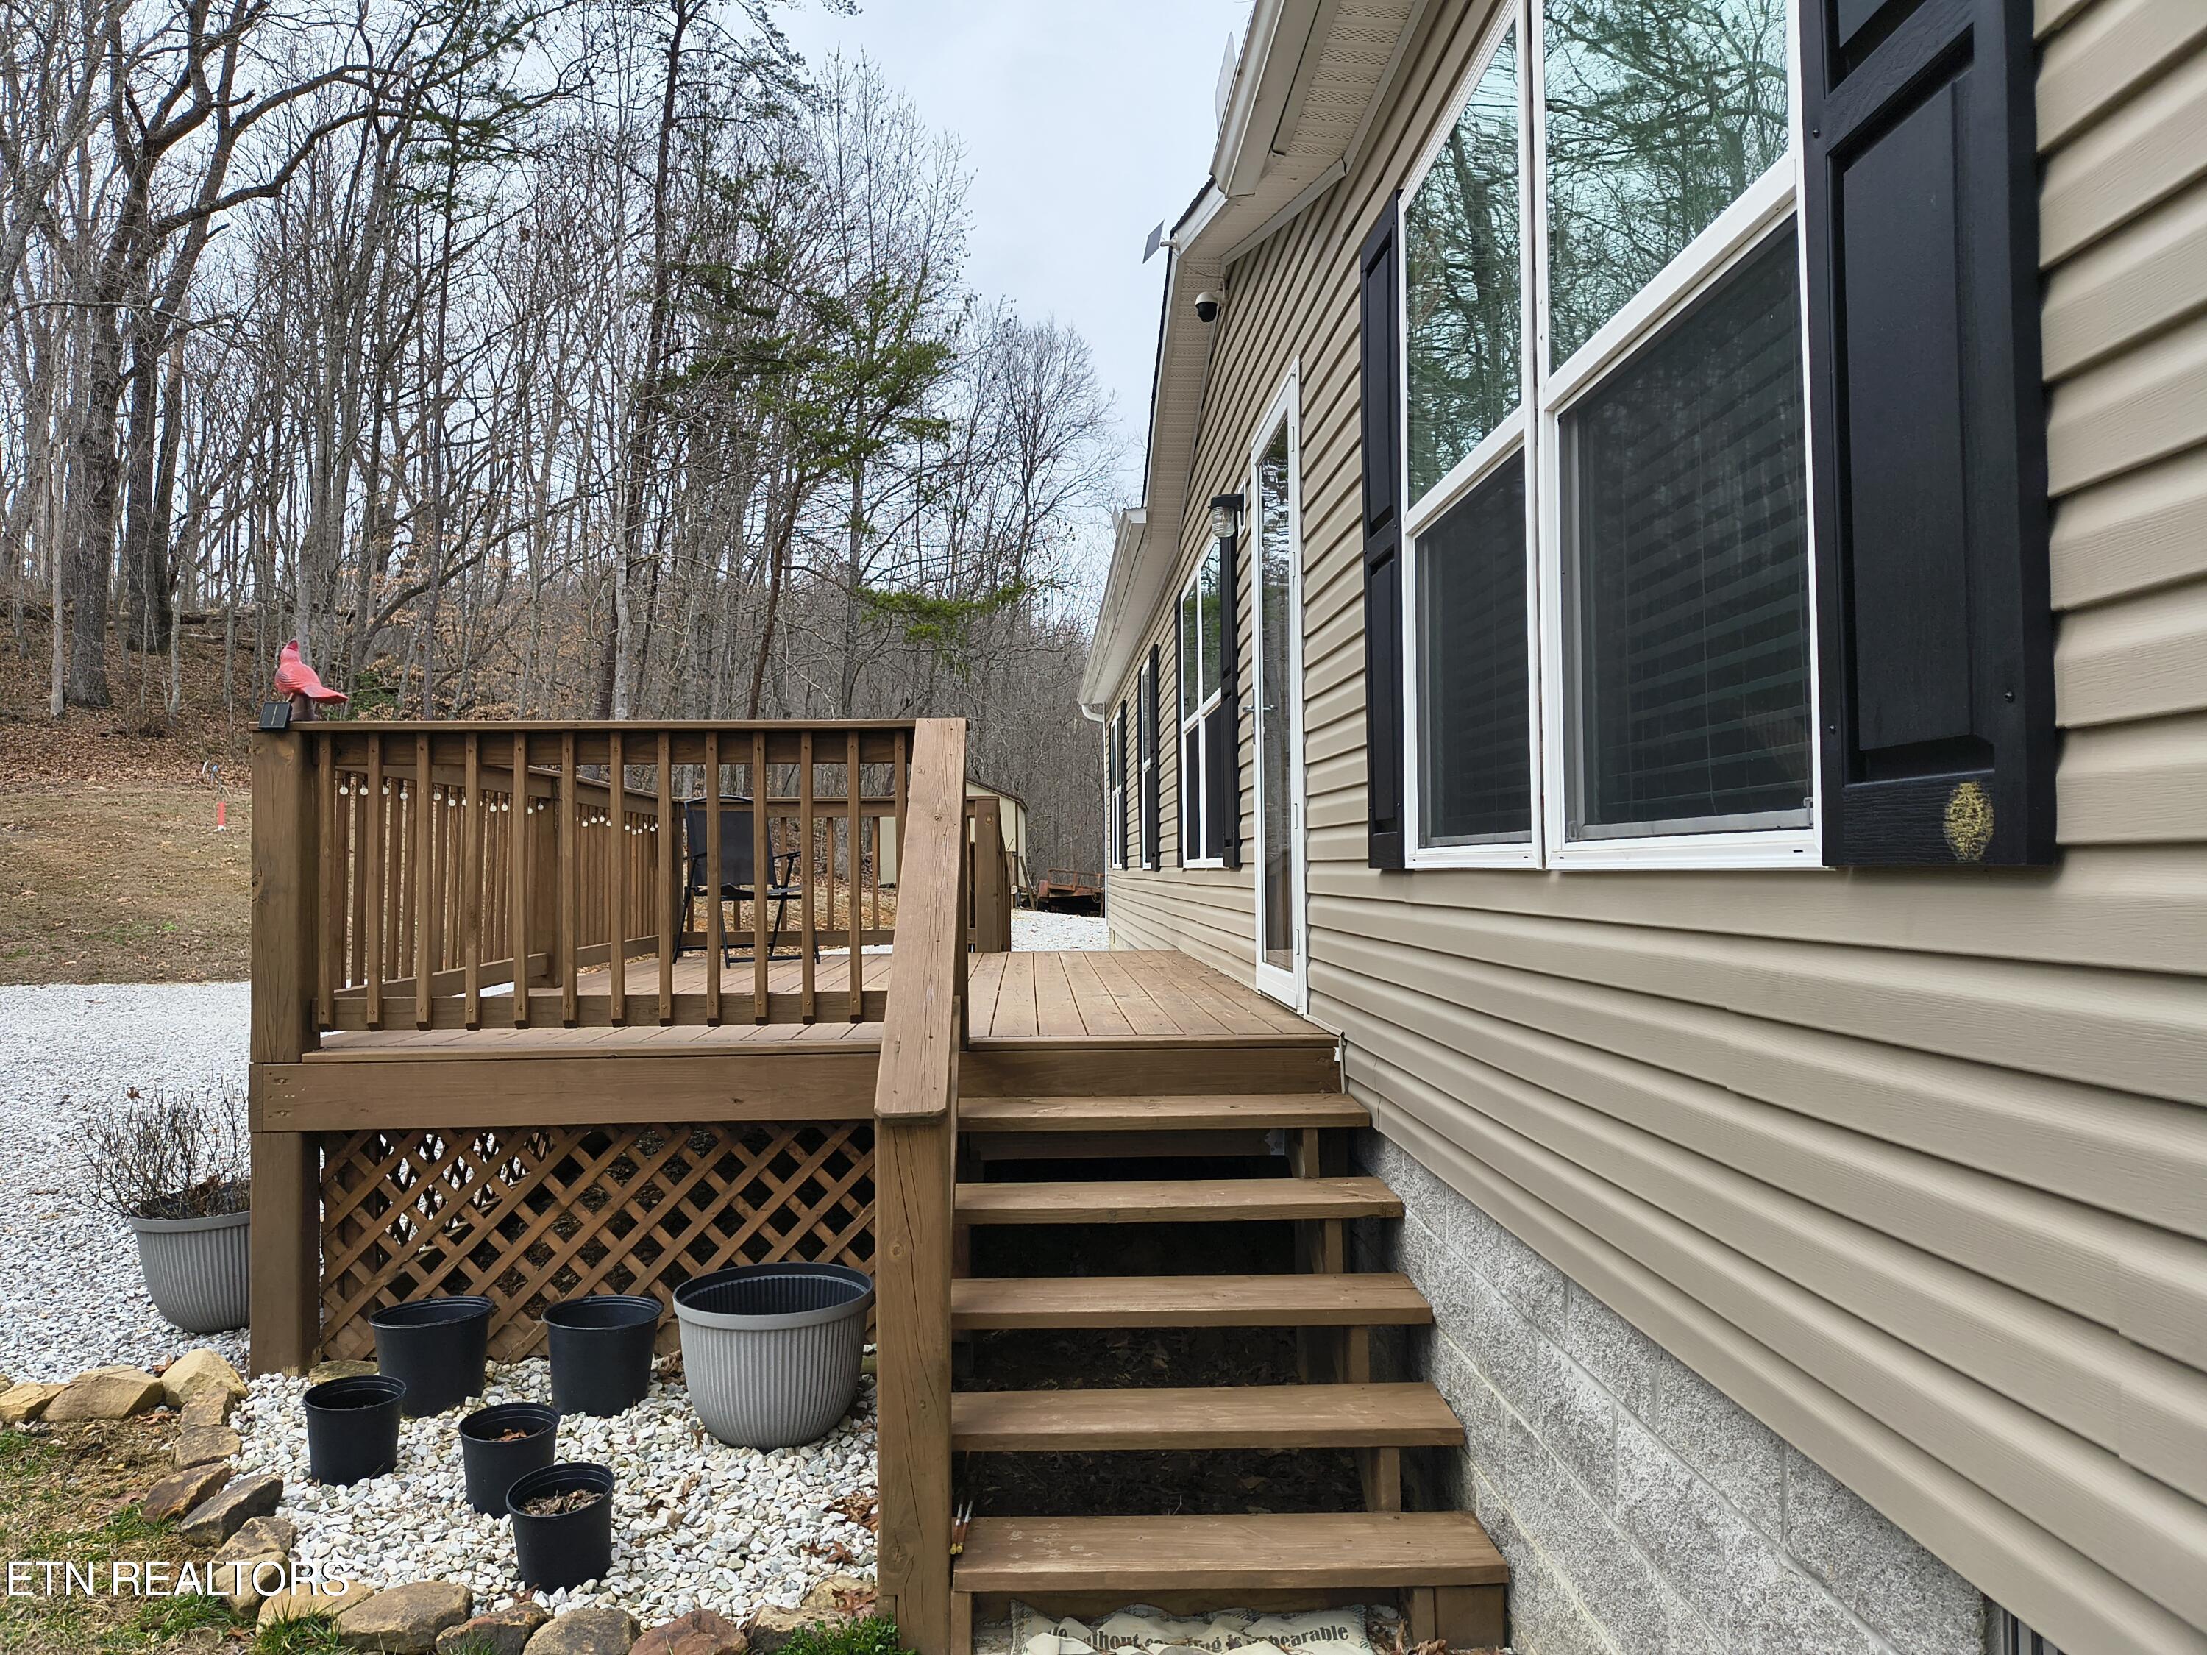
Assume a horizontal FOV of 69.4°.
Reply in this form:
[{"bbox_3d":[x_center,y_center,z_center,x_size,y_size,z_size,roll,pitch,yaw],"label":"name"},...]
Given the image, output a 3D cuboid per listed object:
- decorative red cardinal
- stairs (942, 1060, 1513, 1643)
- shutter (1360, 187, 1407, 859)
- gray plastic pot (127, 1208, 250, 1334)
[{"bbox_3d":[-2.249,-0.418,4.520,0.230,0.225,0.120,-1,-2,23],"label":"decorative red cardinal"},{"bbox_3d":[0.220,1.169,3.945,1.155,1.143,1.310,0,-1,-3],"label":"stairs"},{"bbox_3d":[0.704,-0.703,3.960,0.030,1.610,0.363,0,-1,-3],"label":"shutter"},{"bbox_3d":[-2.828,1.396,5.100,0.520,0.385,0.520,0,-1,-3],"label":"gray plastic pot"}]

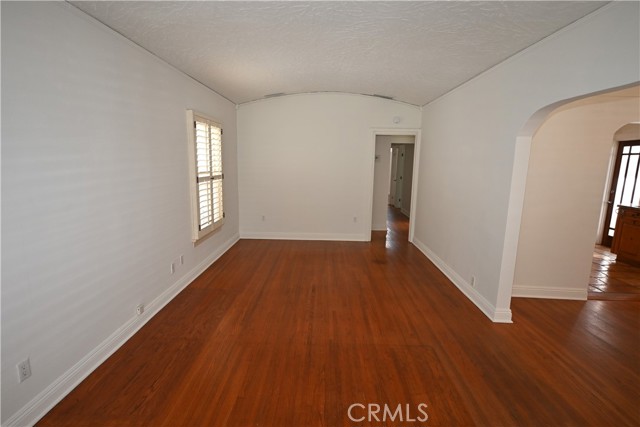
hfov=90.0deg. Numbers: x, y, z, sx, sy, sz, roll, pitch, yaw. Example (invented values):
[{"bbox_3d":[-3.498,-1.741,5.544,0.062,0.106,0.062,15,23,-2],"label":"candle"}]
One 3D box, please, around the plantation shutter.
[{"bbox_3d":[-1.577,-0.546,4.539,0.086,1.614,1.088,1,10,1],"label":"plantation shutter"}]

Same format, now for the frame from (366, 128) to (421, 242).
[{"bbox_3d":[1.400,-0.510,6.211,0.936,2.182,0.160,1,10,1],"label":"frame"}]

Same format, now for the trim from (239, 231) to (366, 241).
[{"bbox_3d":[-0.347,0.468,6.356,2.498,0.149,0.028,1,10,1],"label":"trim"}]

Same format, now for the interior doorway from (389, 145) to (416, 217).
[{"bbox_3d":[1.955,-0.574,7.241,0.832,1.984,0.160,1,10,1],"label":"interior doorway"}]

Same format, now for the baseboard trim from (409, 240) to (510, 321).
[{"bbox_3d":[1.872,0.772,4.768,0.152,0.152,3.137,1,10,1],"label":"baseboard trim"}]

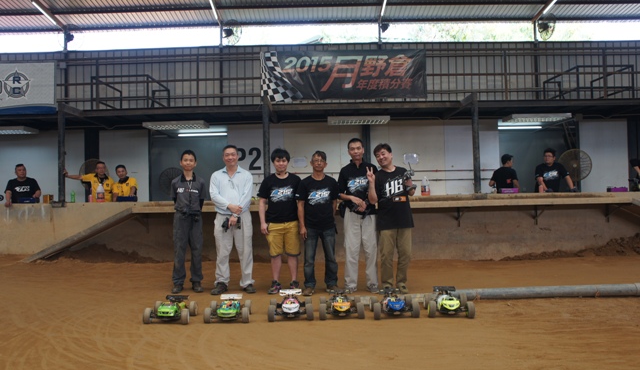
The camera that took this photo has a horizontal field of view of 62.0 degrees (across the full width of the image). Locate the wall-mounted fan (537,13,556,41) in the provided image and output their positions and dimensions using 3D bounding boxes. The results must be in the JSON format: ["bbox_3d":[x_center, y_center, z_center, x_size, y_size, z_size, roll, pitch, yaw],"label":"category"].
[{"bbox_3d":[5.312,-3.694,12.500,0.620,0.620,0.380,-1,11,-29],"label":"wall-mounted fan"}]

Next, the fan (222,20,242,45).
[{"bbox_3d":[-2.059,-3.565,12.500,0.620,0.620,0.380,0,9,-41],"label":"fan"}]

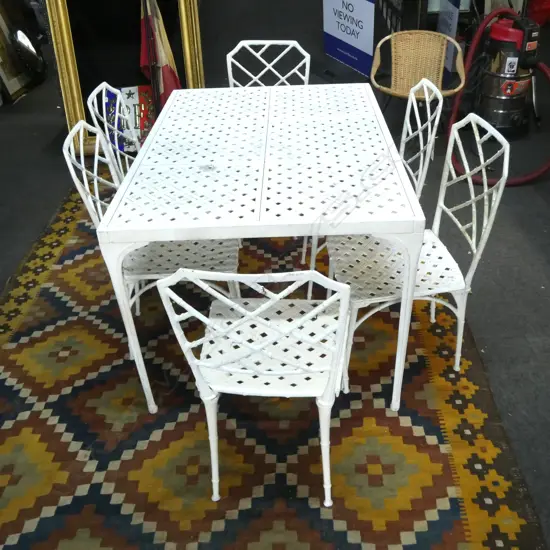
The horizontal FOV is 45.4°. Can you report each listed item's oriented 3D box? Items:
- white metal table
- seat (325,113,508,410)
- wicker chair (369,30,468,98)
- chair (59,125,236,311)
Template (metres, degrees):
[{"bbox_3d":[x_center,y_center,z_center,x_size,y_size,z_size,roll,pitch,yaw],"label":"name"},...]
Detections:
[{"bbox_3d":[-0.012,-0.188,2.625,0.907,0.737,1.401,-2,31,2],"label":"white metal table"},{"bbox_3d":[0.451,-0.079,2.287,0.547,0.864,0.457,-6,31,-5],"label":"seat"},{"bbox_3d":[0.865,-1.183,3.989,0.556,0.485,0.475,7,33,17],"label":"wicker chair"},{"bbox_3d":[-0.401,-0.133,2.447,0.547,0.864,0.457,-4,31,-2],"label":"chair"}]

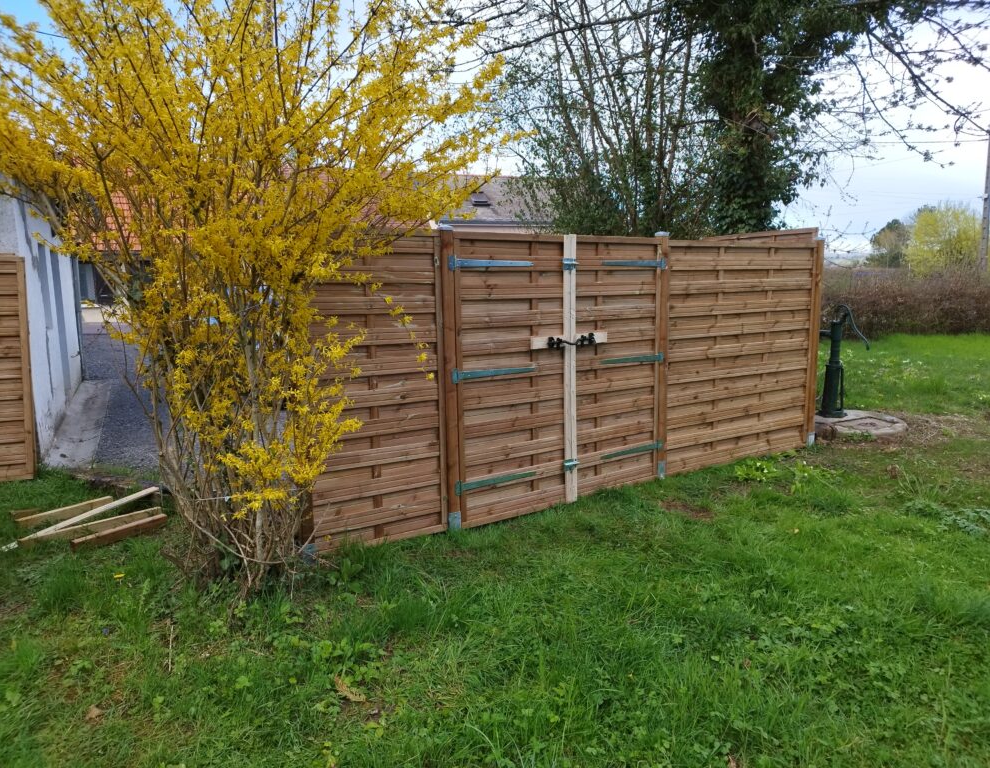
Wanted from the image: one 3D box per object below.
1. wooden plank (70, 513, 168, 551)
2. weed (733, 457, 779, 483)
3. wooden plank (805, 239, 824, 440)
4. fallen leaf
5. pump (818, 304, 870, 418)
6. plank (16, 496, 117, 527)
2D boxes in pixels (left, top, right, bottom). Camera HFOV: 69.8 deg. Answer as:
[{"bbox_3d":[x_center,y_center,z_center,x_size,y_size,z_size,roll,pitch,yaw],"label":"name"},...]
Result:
[{"bbox_3d":[-2.288,0.919,4.363,0.062,0.063,0.560,5,10,36],"label":"wooden plank"},{"bbox_3d":[2.025,0.667,5.494,0.330,0.120,0.280,2,8,20],"label":"weed"},{"bbox_3d":[2.913,-0.391,6.460,0.075,1.840,0.075,-6,9,-31],"label":"wooden plank"},{"bbox_3d":[-0.542,1.143,2.665,0.150,0.030,0.070,6,11,42],"label":"fallen leaf"},{"bbox_3d":[3.604,-0.239,7.396,0.550,1.170,0.280,3,9,28],"label":"pump"},{"bbox_3d":[-2.885,0.874,4.792,0.050,0.070,0.590,5,10,36],"label":"plank"}]

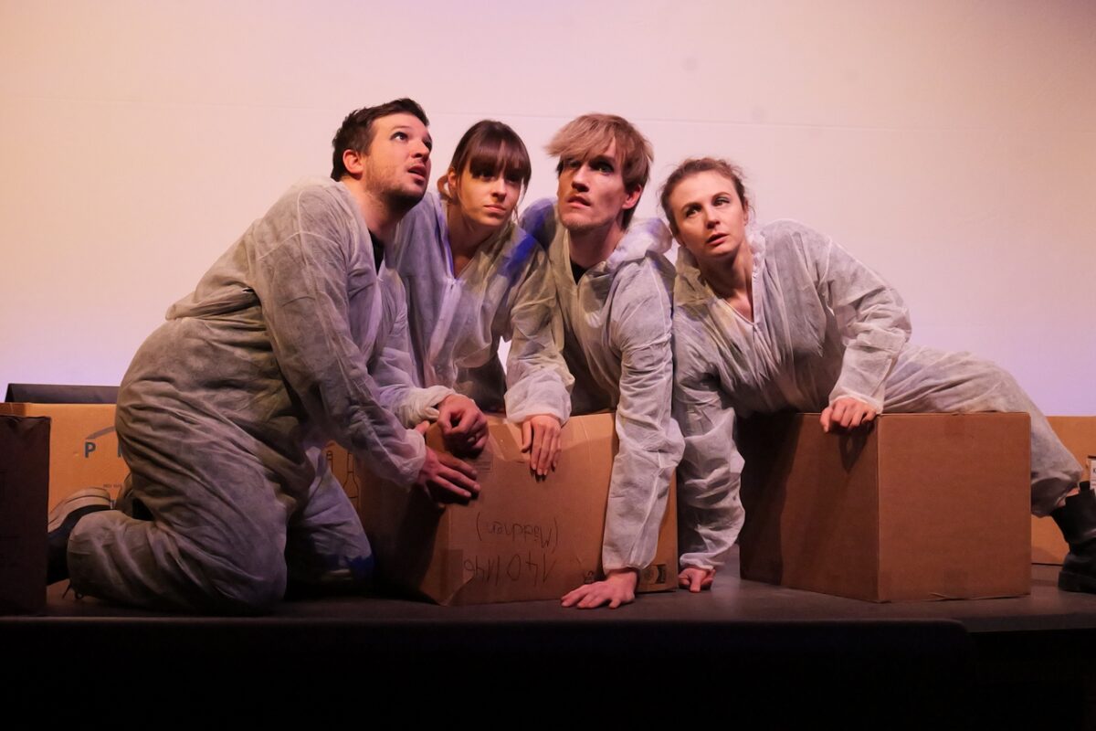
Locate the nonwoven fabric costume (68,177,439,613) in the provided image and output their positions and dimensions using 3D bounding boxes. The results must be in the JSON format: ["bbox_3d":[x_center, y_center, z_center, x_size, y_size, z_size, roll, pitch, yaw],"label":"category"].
[{"bbox_3d":[-0.635,0.060,3.920,0.780,0.890,0.520,0,-1,23],"label":"nonwoven fabric costume"}]

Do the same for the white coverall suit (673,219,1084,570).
[{"bbox_3d":[0.758,0.076,4.190,0.880,0.790,0.620,0,-1,20],"label":"white coverall suit"}]

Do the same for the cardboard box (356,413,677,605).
[{"bbox_3d":[-0.067,0.310,4.180,0.590,0.400,0.420,1,-1,-31],"label":"cardboard box"}]

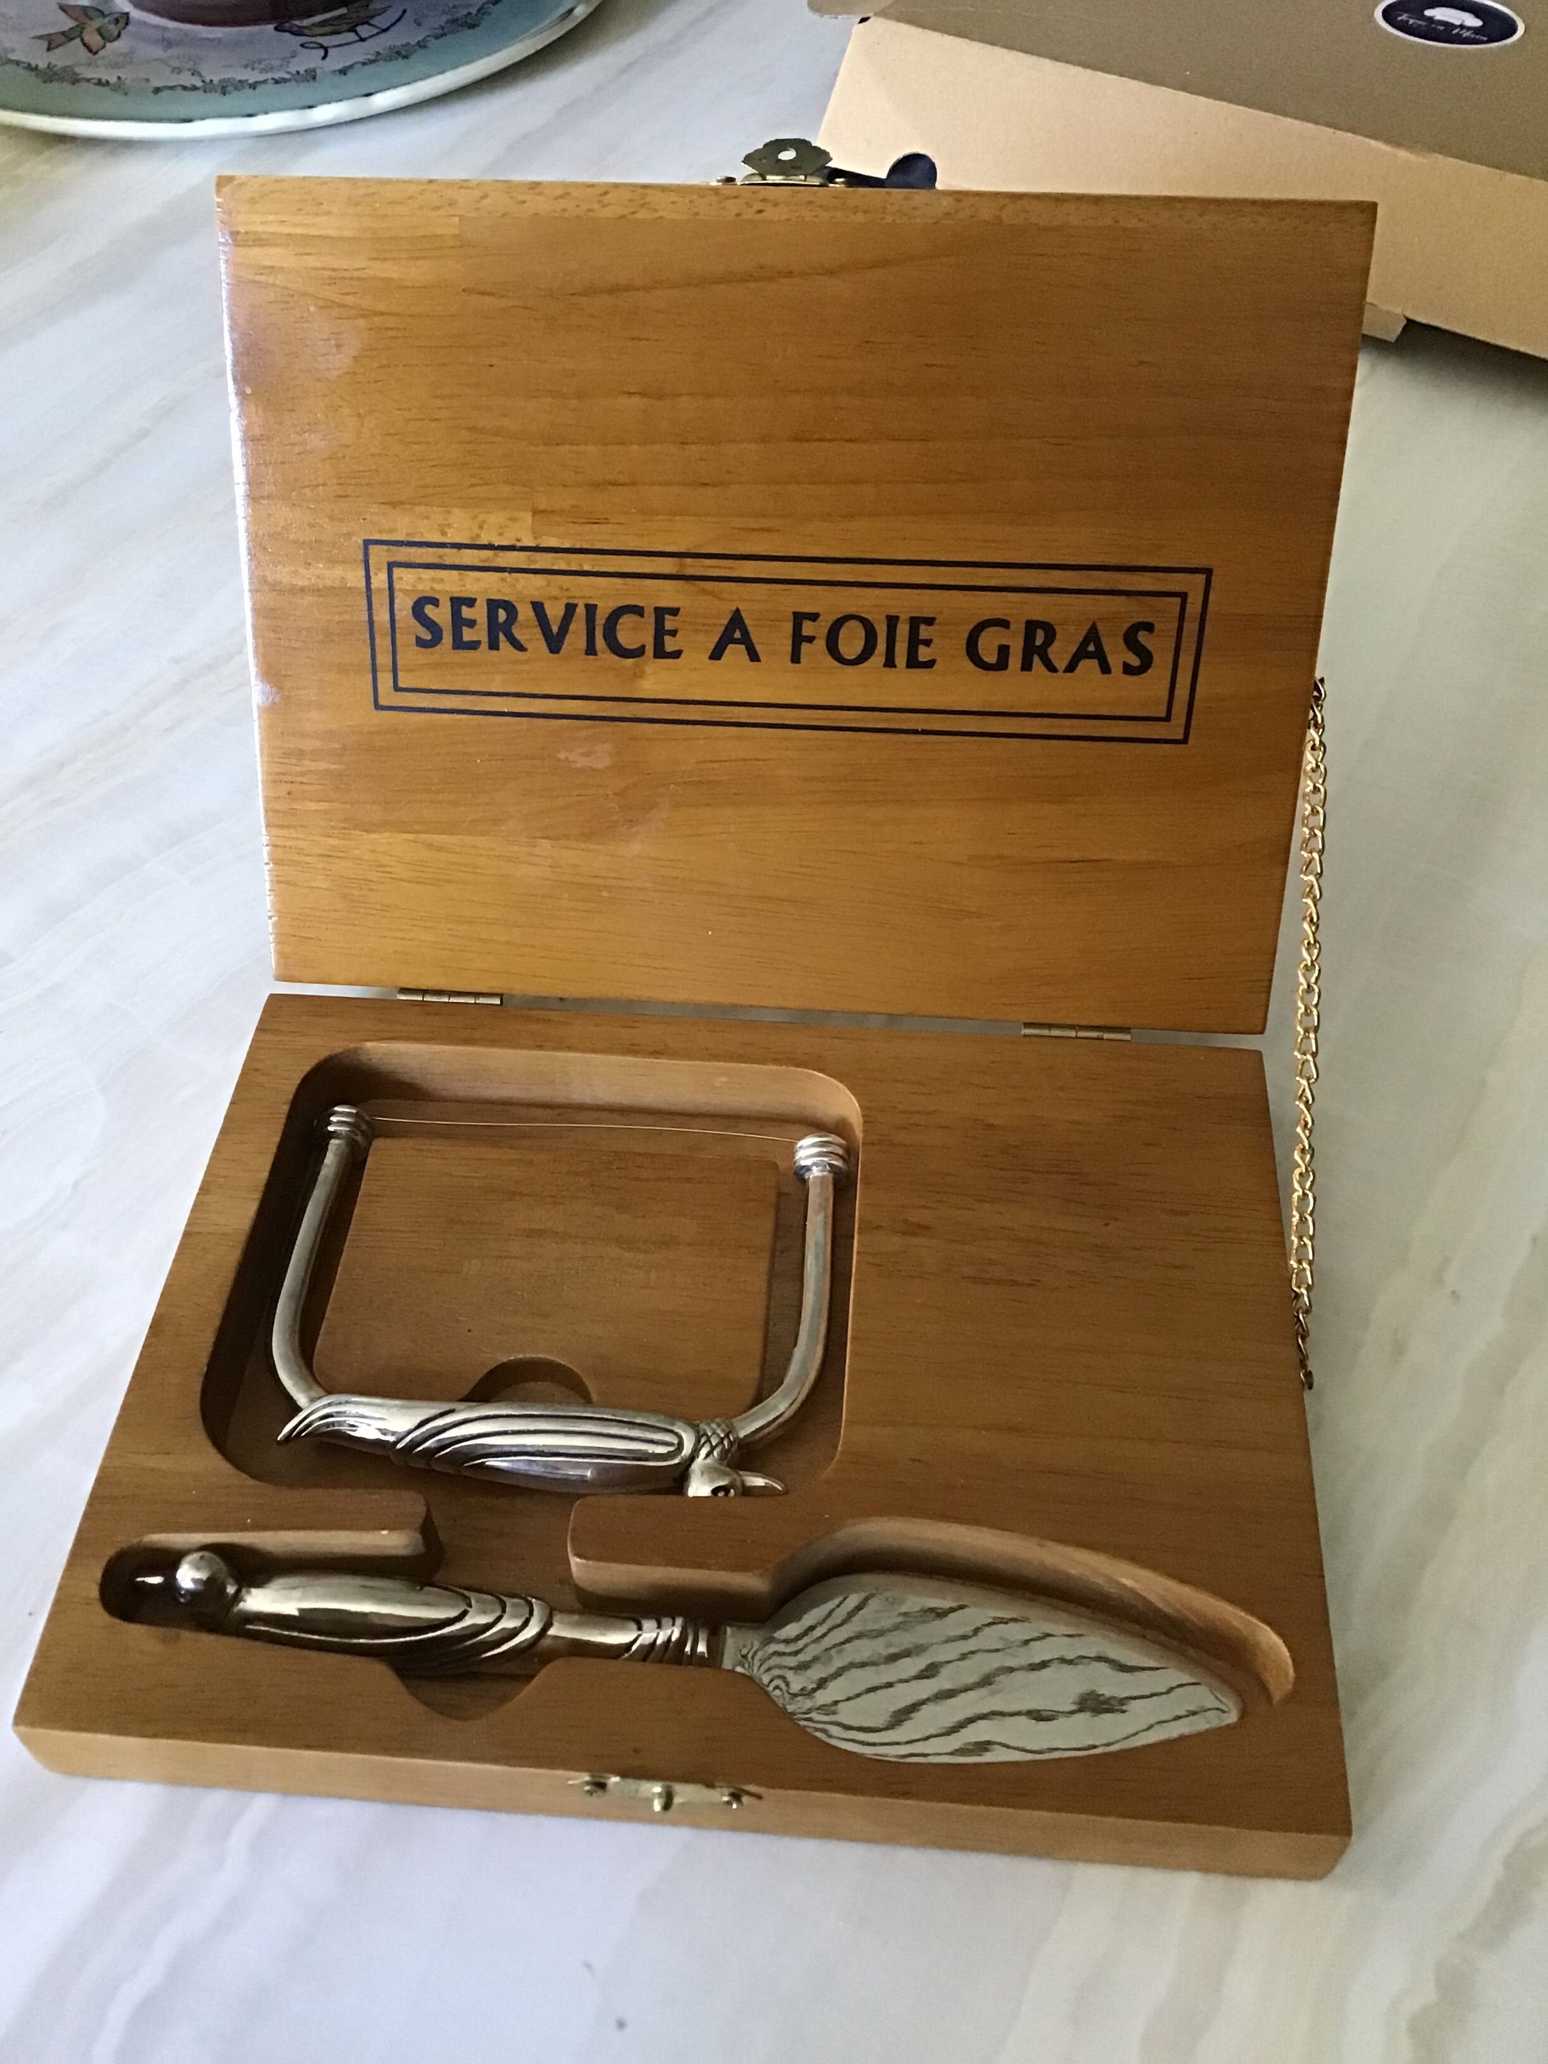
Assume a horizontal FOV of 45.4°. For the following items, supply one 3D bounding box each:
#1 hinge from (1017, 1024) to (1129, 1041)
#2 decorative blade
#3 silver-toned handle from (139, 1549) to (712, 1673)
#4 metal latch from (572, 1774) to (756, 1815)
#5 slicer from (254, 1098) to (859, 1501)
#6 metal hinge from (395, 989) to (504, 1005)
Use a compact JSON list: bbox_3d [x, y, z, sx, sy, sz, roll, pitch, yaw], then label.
[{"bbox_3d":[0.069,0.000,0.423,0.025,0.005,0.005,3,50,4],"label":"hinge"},{"bbox_3d":[0.038,0.118,0.338,0.095,0.005,0.036,3,50,4],"label":"decorative blade"},{"bbox_3d":[-0.065,0.110,0.346,0.111,0.017,0.018,3,50,4],"label":"silver-toned handle"},{"bbox_3d":[-0.019,0.133,0.318,0.032,0.010,0.005,3,50,4],"label":"metal latch"},{"bbox_3d":[-0.045,0.055,0.392,0.118,0.018,0.097,3,50,4],"label":"slicer"},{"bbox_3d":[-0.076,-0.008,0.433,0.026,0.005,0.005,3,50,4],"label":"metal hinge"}]

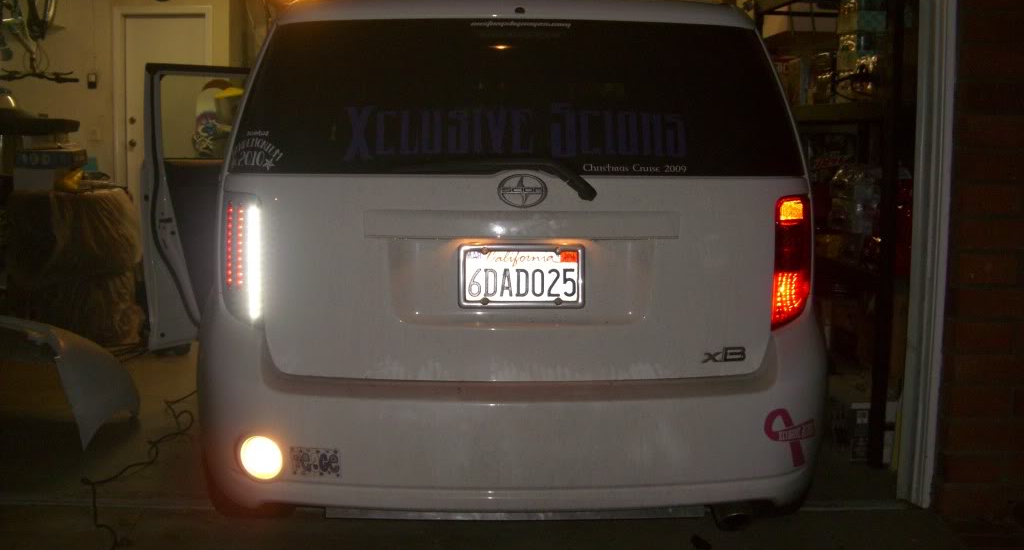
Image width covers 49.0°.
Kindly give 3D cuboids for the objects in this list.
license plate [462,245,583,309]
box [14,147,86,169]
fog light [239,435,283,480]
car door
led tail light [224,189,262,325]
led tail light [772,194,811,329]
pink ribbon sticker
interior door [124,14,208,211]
[{"bbox_3d":[0.024,0.003,2.750,0.310,0.158,0.015,0,7,-4],"label":"license plate"},{"bbox_3d":[-2.545,-0.637,6.200,0.330,0.100,0.210,2,7,8],"label":"box"},{"bbox_3d":[-0.604,0.438,2.700,0.105,0.107,0.050,2,7,13],"label":"fog light"},{"bbox_3d":[-1.145,-0.330,5.030,0.180,1.180,1.120,5,8,32],"label":"car door"},{"bbox_3d":[-0.671,-0.041,2.800,0.100,0.330,0.090,1,7,4],"label":"led tail light"},{"bbox_3d":[0.710,-0.034,2.850,0.100,0.335,0.090,-1,7,-12],"label":"led tail light"},{"bbox_3d":[0.688,0.401,2.780,0.155,0.155,0.030,-5,9,-37],"label":"pink ribbon sticker"},{"bbox_3d":[-2.991,-1.240,9.824,0.745,2.030,0.045,1,7,1],"label":"interior door"}]

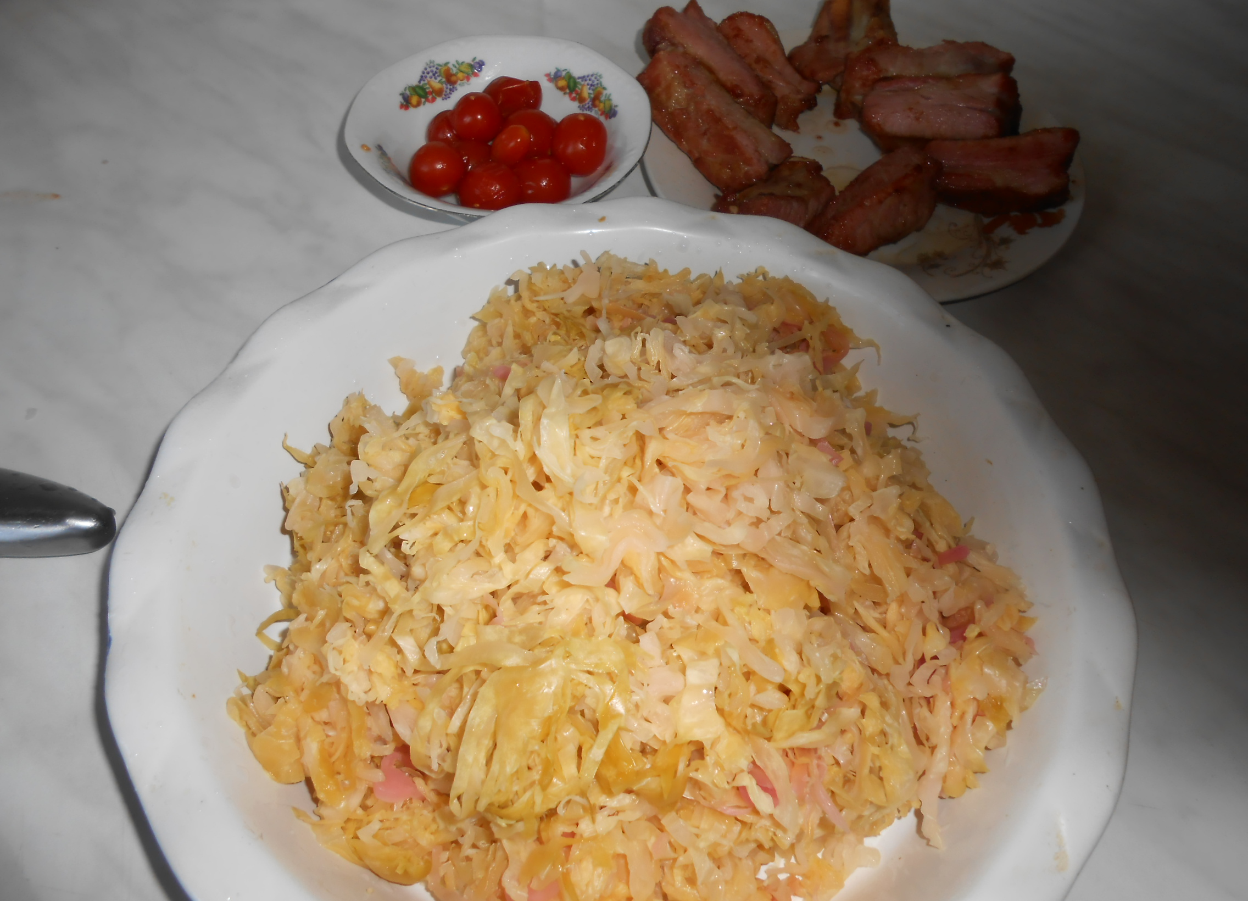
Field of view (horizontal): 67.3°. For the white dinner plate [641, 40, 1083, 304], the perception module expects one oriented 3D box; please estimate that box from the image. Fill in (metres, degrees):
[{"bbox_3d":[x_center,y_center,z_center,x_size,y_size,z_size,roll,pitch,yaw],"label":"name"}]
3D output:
[{"bbox_3d":[0.126,-0.155,0.512,0.233,0.023,0.233,0,54,0],"label":"white dinner plate"}]

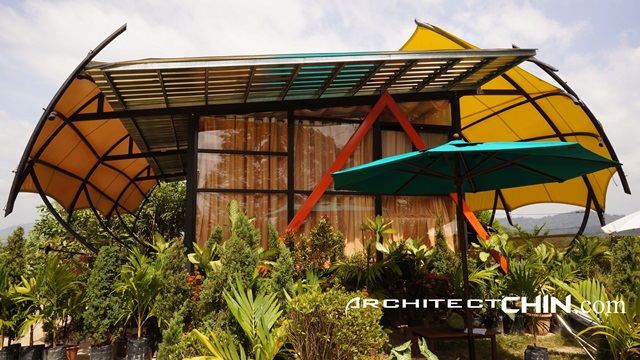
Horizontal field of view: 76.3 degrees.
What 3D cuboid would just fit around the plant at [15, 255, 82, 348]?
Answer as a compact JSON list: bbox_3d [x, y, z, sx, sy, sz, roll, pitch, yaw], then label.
[{"bbox_3d":[-3.166,1.417,4.750,0.764,1.066,0.700,0,-6,0],"label":"plant"}]

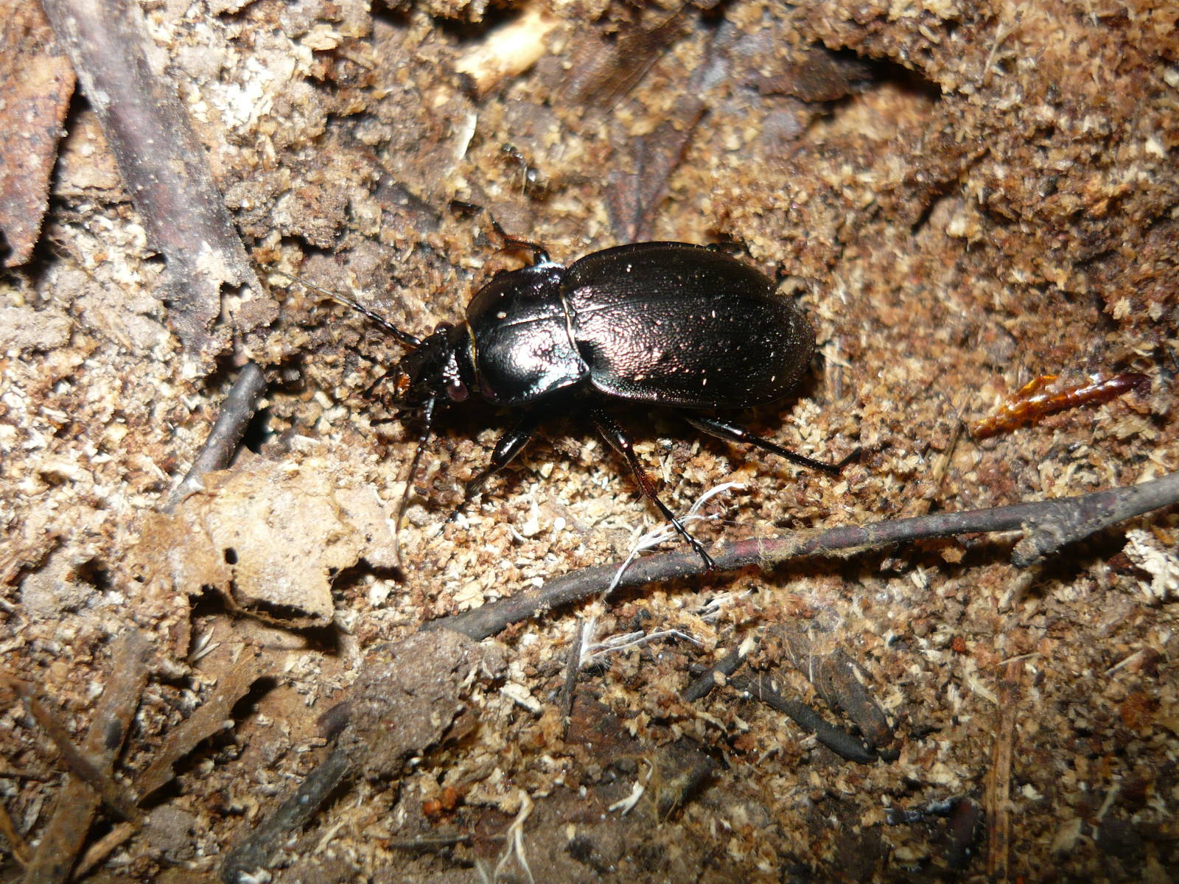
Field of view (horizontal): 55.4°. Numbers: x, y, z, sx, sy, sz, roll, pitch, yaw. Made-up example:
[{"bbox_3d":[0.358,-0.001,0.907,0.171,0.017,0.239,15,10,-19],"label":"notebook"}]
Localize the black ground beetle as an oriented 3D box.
[{"bbox_3d":[-0.001,-0.003,0.065,0.031,0.009,0.021,-7,65,-3],"label":"black ground beetle"}]

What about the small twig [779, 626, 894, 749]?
[{"bbox_3d":[0.013,0.013,0.062,0.002,0.001,0.008,-37,70,-16],"label":"small twig"}]

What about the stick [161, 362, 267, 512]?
[{"bbox_3d":[-0.023,0.000,0.068,0.001,0.001,0.010,21,67,10],"label":"stick"}]

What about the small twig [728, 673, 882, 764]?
[{"bbox_3d":[0.012,0.015,0.061,0.009,0.001,0.001,26,68,12],"label":"small twig"}]

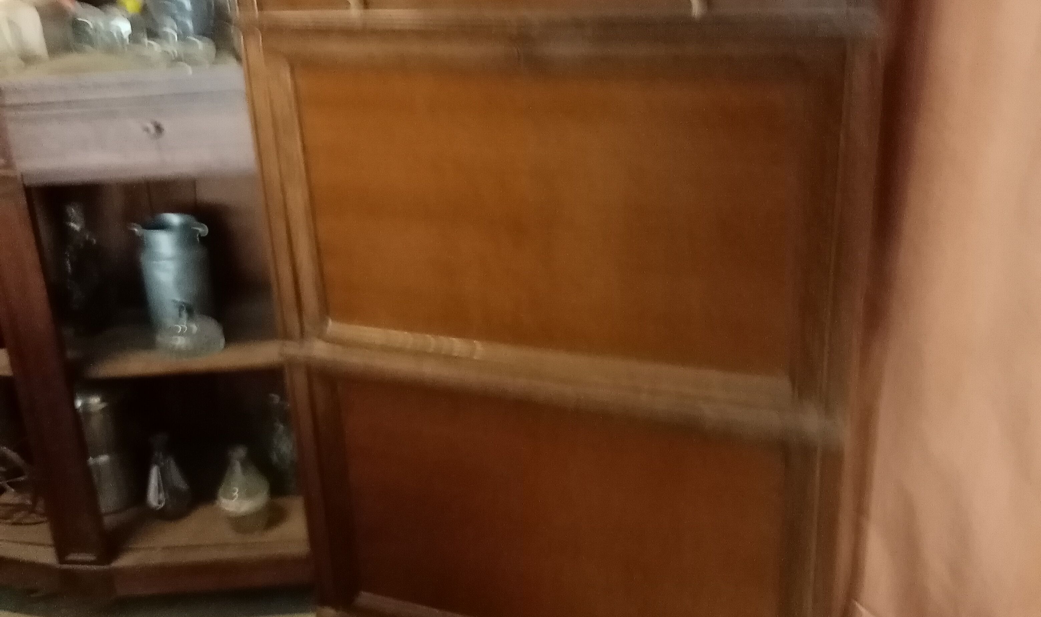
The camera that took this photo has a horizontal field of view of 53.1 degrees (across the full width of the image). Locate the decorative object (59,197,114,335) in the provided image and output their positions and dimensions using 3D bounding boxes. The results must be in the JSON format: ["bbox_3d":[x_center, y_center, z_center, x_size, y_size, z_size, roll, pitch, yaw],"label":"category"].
[{"bbox_3d":[-0.821,-0.073,1.971,0.074,0.234,0.074,-3,20,-3],"label":"decorative object"}]

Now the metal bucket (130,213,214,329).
[{"bbox_3d":[-0.656,-0.069,1.969,0.143,0.214,0.123,-3,20,-3],"label":"metal bucket"}]

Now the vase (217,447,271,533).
[{"bbox_3d":[-0.550,0.348,2.054,0.098,0.172,0.098,-3,20,-3],"label":"vase"}]

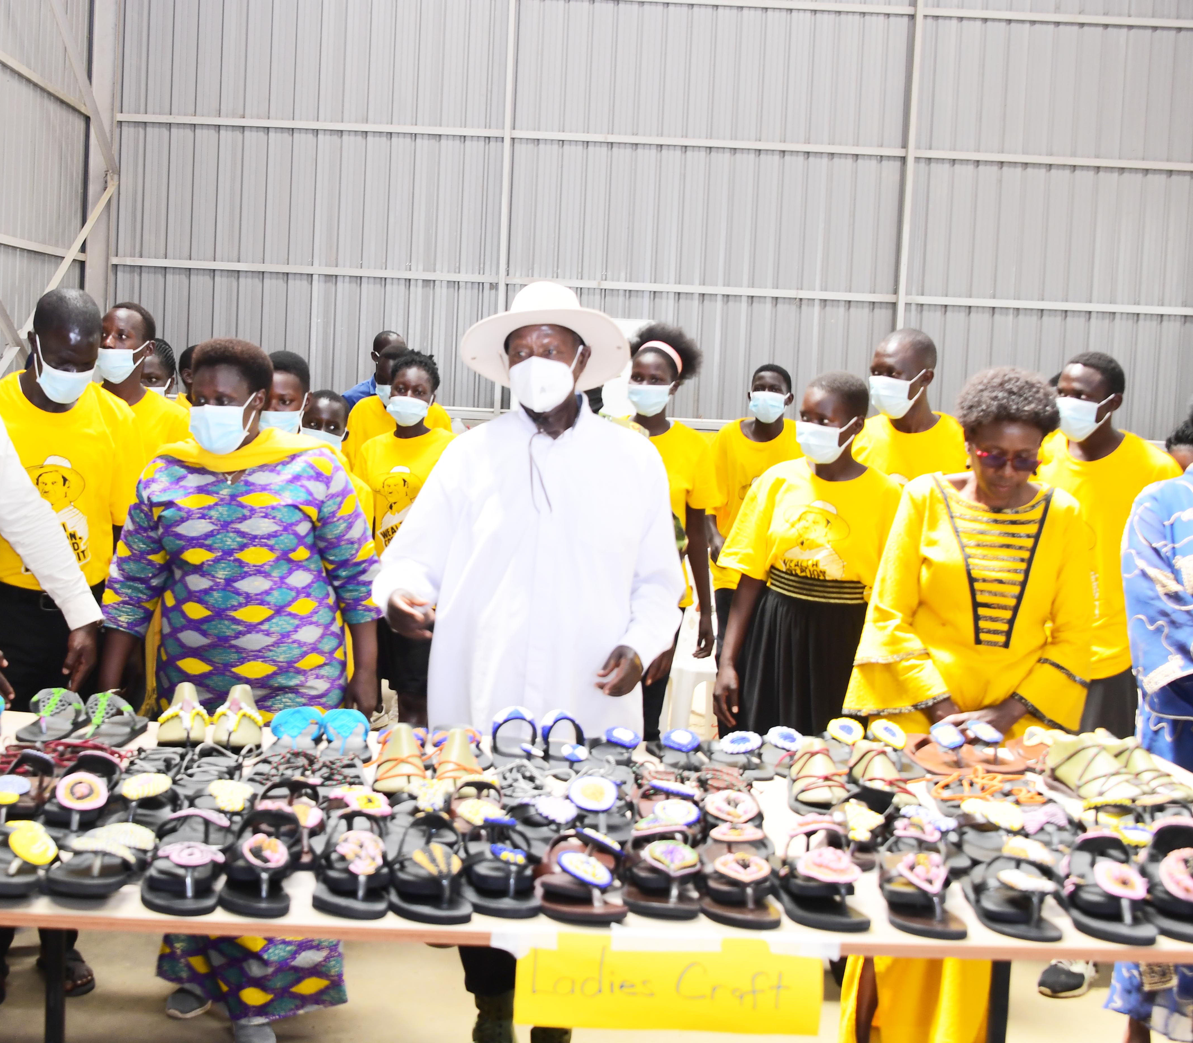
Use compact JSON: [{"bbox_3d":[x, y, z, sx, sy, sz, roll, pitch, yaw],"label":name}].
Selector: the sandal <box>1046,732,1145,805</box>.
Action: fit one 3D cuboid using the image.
[{"bbox_3d":[1.012,0.499,3.012,0.100,0.110,0.250,2,3,-17],"label":"sandal"}]

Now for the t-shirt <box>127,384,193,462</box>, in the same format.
[{"bbox_3d":[-1.374,-0.076,4.400,0.460,0.680,0.270,3,3,10],"label":"t-shirt"}]

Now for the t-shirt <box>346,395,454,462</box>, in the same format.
[{"bbox_3d":[-0.726,-0.125,5.400,0.450,0.660,0.260,3,3,12],"label":"t-shirt"}]

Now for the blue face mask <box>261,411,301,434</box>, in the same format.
[{"bbox_3d":[-0.861,-0.240,3.980,0.140,0.115,0.080,4,3,22],"label":"blue face mask"}]

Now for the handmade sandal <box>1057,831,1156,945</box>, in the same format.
[{"bbox_3d":[0.747,0.531,2.187,0.100,0.100,0.260,3,5,9],"label":"handmade sandal"}]

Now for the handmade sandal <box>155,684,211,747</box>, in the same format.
[{"bbox_3d":[-0.844,0.391,3.029,0.095,0.100,0.250,2,5,-11],"label":"handmade sandal"}]

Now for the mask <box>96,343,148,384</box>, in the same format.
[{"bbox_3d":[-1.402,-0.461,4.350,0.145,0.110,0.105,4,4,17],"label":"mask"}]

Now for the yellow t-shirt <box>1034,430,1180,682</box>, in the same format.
[{"bbox_3d":[1.310,0.086,3.830,0.470,0.660,0.260,7,6,42],"label":"yellow t-shirt"}]

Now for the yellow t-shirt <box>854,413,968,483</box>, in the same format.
[{"bbox_3d":[0.859,0.030,4.050,0.470,0.660,0.260,5,5,30],"label":"yellow t-shirt"}]

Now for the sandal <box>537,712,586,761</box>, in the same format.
[{"bbox_3d":[-0.060,0.432,2.989,0.100,0.095,0.265,2,5,-4],"label":"sandal"}]

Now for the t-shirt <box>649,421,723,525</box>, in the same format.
[{"bbox_3d":[0.187,-0.023,4.650,0.440,0.600,0.250,3,5,8],"label":"t-shirt"}]

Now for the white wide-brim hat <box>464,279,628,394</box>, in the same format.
[{"bbox_3d":[-0.121,-0.441,3.440,0.390,0.150,0.410,4,-17,15],"label":"white wide-brim hat"}]

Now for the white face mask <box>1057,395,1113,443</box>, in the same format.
[{"bbox_3d":[1.230,-0.260,3.740,0.100,0.120,0.140,-1,6,-38],"label":"white face mask"}]

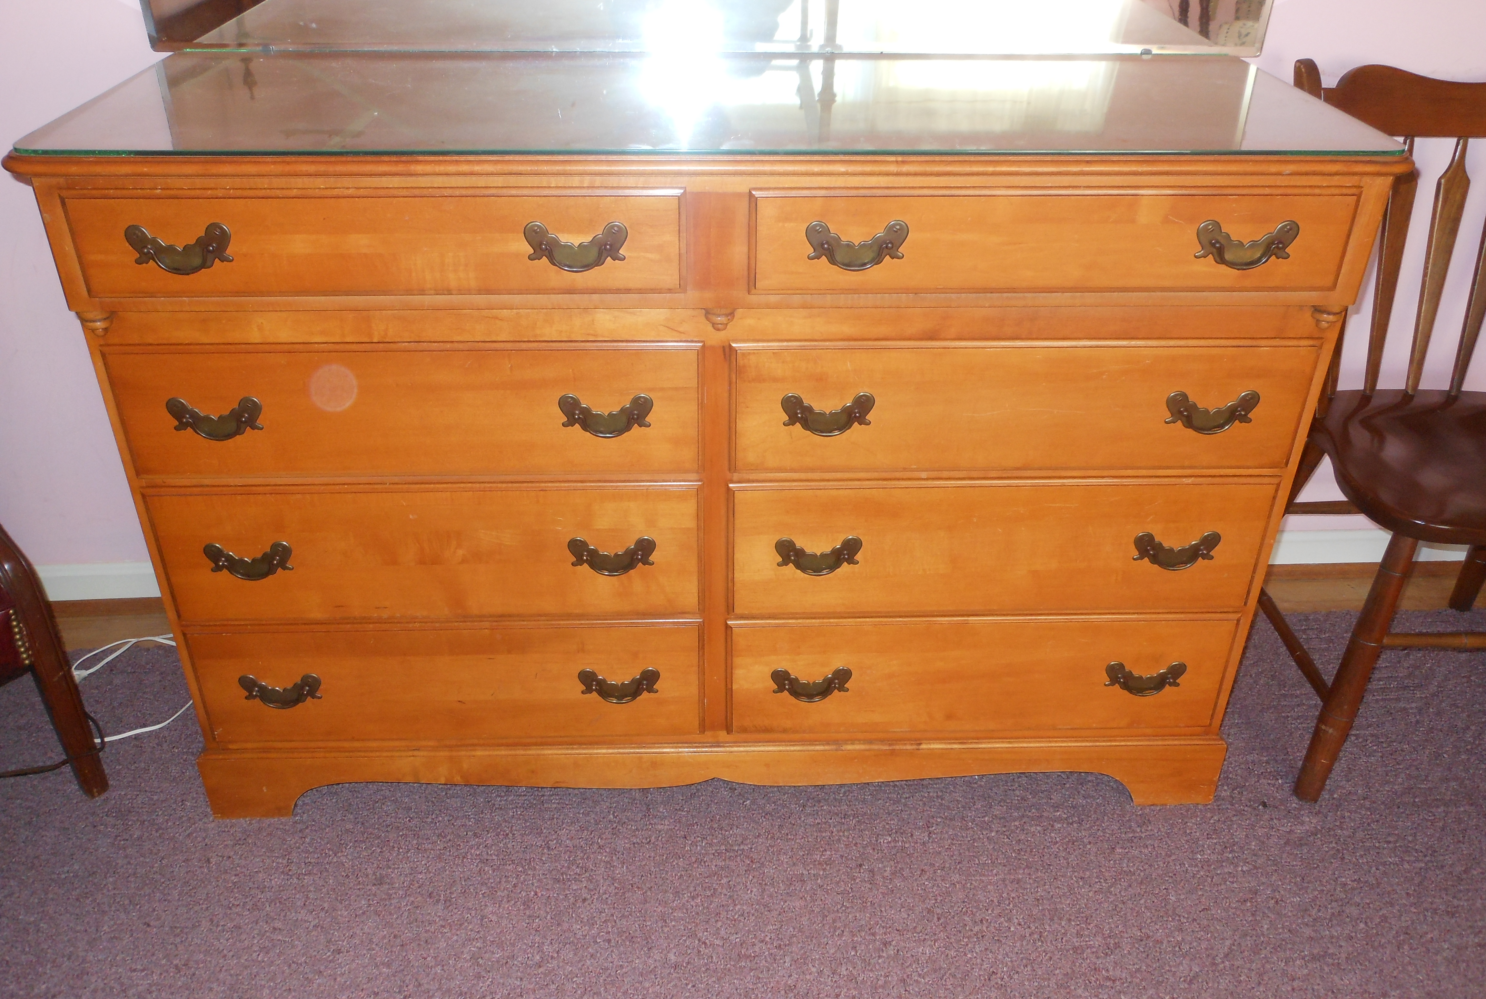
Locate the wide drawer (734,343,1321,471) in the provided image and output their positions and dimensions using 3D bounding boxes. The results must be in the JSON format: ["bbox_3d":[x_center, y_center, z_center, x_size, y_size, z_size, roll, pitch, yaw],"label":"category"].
[{"bbox_3d":[0.289,-0.191,1.431,0.616,0.159,0.400,0,33,-1],"label":"wide drawer"}]

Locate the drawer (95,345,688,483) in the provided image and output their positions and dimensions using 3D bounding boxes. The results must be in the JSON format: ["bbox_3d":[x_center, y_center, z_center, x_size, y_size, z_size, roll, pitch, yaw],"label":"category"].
[{"bbox_3d":[-0.355,-0.186,1.417,0.616,0.159,0.400,0,33,-1],"label":"drawer"}]

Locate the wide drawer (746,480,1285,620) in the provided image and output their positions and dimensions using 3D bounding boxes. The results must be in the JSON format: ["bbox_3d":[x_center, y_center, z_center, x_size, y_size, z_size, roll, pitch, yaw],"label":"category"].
[{"bbox_3d":[0.288,-0.037,1.530,0.616,0.186,0.400,0,33,-1],"label":"wide drawer"}]

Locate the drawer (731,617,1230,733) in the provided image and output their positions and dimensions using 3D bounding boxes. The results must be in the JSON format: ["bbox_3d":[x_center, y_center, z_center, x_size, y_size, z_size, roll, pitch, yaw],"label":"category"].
[{"bbox_3d":[0.287,0.125,1.634,0.616,0.184,0.400,0,33,-1],"label":"drawer"}]

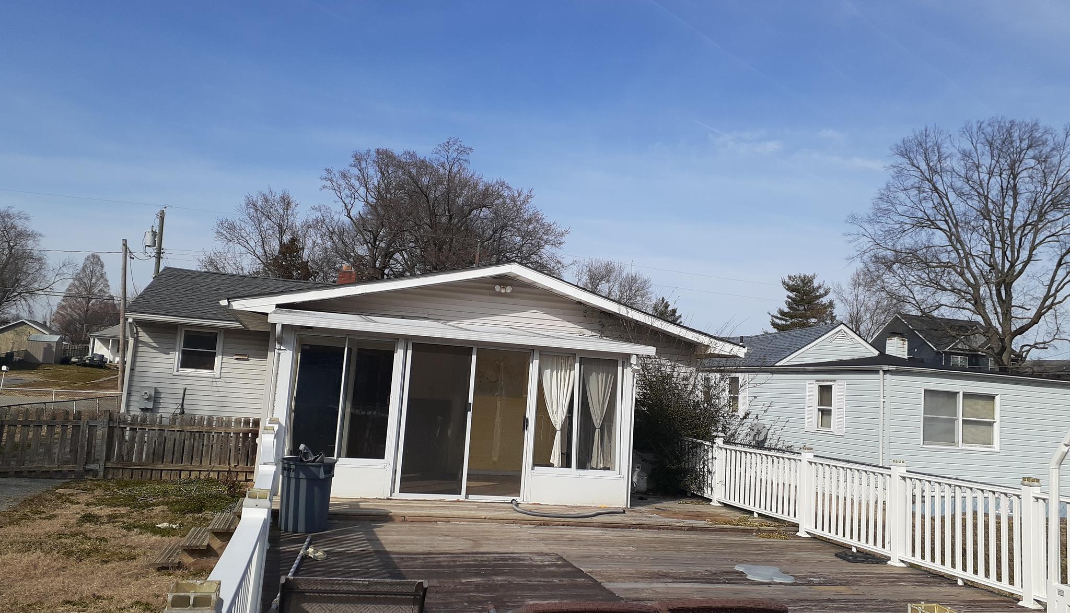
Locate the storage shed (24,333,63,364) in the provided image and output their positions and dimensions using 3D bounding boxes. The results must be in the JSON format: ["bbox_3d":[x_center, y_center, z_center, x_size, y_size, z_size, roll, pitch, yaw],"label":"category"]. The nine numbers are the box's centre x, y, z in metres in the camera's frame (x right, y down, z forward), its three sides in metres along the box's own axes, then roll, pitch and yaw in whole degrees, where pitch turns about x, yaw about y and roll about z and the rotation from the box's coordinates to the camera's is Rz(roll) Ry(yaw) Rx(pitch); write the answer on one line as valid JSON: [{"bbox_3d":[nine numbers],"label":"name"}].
[{"bbox_3d":[-38.890,3.358,66.000,2.120,2.320,1.750,5,-6,-13],"label":"storage shed"}]

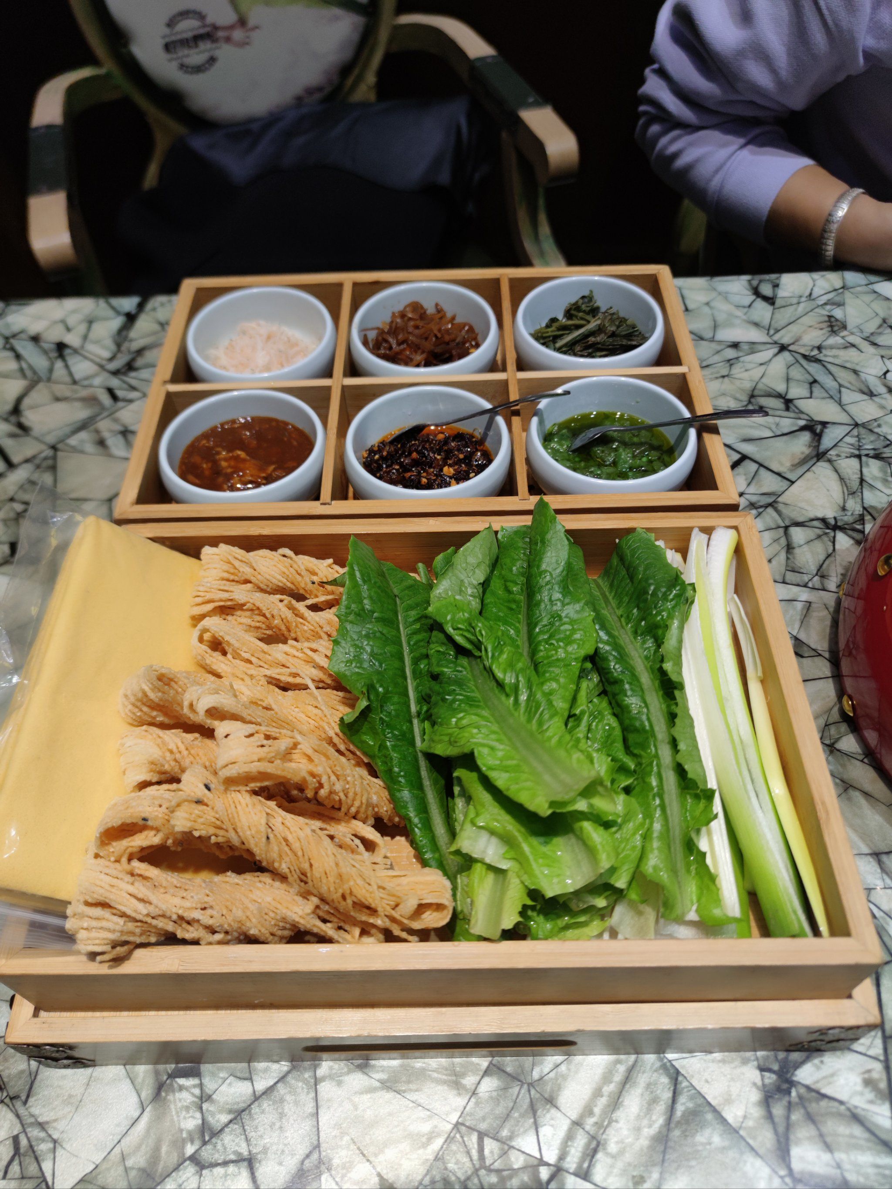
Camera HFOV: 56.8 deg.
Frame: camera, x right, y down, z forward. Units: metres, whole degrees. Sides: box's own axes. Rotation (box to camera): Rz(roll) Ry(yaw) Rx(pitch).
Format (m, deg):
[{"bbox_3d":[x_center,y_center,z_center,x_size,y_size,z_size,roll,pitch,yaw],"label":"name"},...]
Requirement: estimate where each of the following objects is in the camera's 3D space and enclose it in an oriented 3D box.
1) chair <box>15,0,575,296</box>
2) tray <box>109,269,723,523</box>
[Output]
[{"bbox_3d":[-0.207,-0.503,1.168,0.600,0.970,0.580,-15,56,-9],"label":"chair"},{"bbox_3d":[-0.011,-0.114,0.493,0.315,0.043,0.206,-1,55,1],"label":"tray"}]

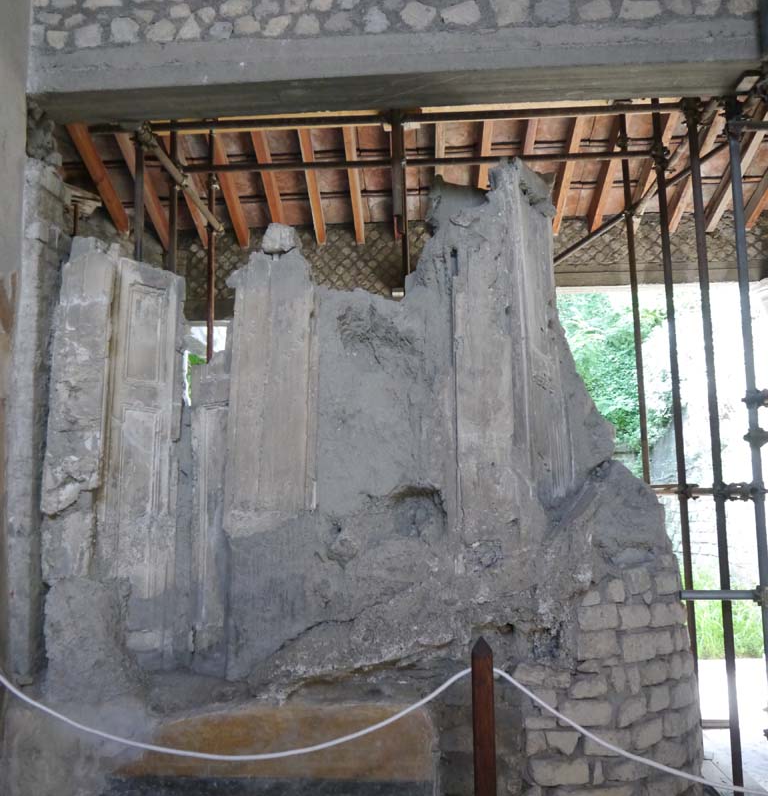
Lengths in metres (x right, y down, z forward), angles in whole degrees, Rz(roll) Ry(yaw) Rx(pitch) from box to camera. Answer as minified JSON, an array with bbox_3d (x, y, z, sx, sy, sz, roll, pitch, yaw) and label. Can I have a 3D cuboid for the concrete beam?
[{"bbox_3d":[0.023,-1.778,4.862,3.870,0.236,0.370,-1,-8,4],"label":"concrete beam"}]

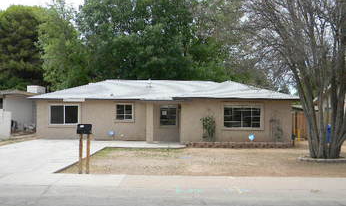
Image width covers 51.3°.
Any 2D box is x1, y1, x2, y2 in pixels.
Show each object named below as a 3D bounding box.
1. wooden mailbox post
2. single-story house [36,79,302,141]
[{"bbox_3d":[-2.370,1.220,9.600,0.400,1.340,0.230,0,-2,0],"label":"wooden mailbox post"},{"bbox_3d":[-0.550,0.420,23.500,14.800,3.800,8.800,0,-2,0],"label":"single-story house"}]

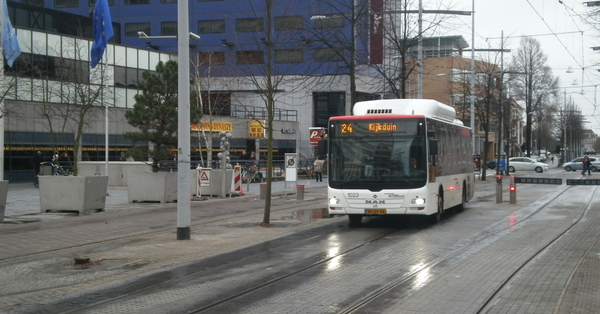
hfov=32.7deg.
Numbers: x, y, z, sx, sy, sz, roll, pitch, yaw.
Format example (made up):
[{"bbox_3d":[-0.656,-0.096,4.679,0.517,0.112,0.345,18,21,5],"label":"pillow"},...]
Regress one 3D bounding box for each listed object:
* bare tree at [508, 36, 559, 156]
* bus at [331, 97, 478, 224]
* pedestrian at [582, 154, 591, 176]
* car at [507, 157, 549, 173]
[{"bbox_3d":[30.800,-7.330,135.000,6.700,17.200,6.700,0,0,0],"label":"bare tree"},{"bbox_3d":[3.470,0.120,31.380,2.520,3.300,12.000,0,0,15],"label":"bus"},{"bbox_3d":[24.400,0.770,87.000,0.450,1.710,0.550,0,0,16],"label":"pedestrian"},{"bbox_3d":[21.950,0.790,98.500,4.450,1.500,1.800,0,0,18],"label":"car"}]

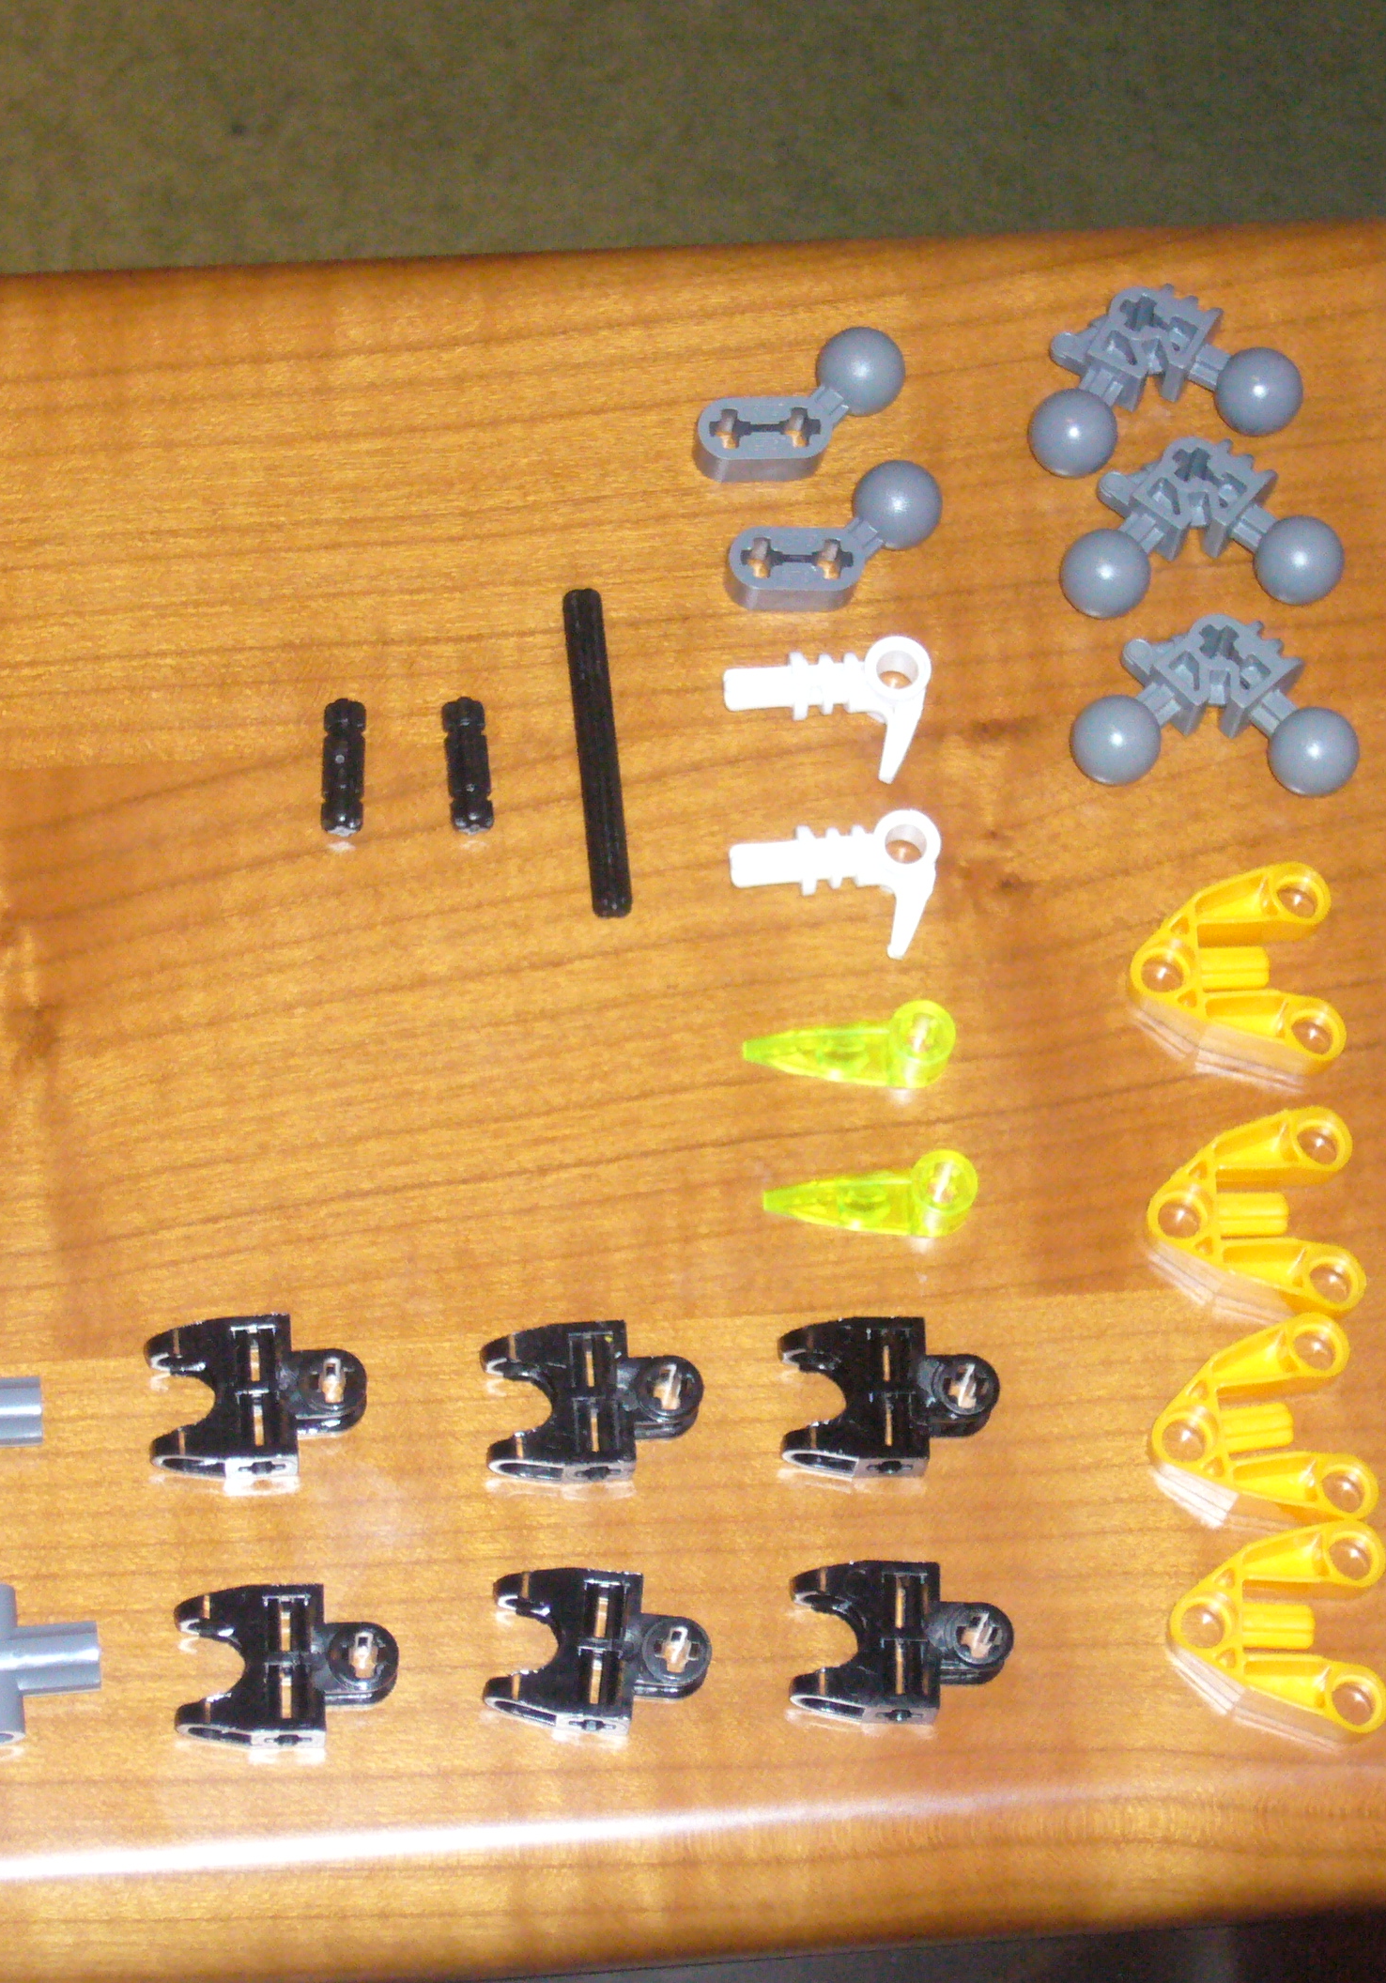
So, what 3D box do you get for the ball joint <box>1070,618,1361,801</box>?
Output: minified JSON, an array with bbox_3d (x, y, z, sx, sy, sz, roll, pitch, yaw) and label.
[{"bbox_3d":[0.059,-0.032,0.680,0.032,0.010,0.020,3,66,1],"label":"ball joint"}]

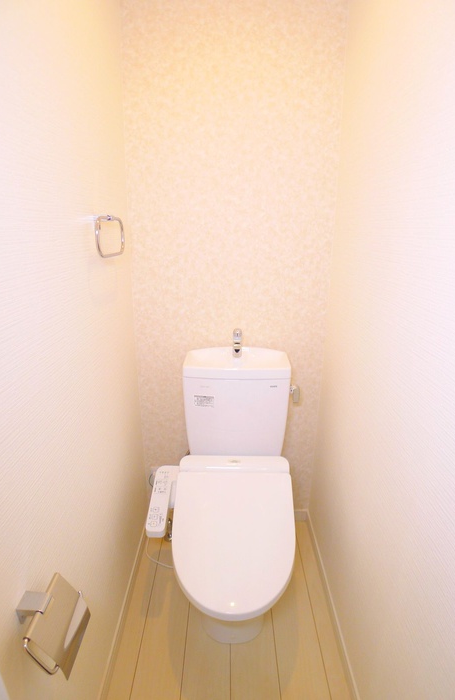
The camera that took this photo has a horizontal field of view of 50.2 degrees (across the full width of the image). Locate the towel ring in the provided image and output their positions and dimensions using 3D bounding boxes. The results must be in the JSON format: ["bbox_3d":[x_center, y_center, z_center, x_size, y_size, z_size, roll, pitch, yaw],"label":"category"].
[{"bbox_3d":[-0.333,-0.312,1.337,0.052,0.116,0.203,0,17,0],"label":"towel ring"}]

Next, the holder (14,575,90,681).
[{"bbox_3d":[-0.316,0.492,0.865,0.099,0.104,0.156,0,17,0],"label":"holder"}]

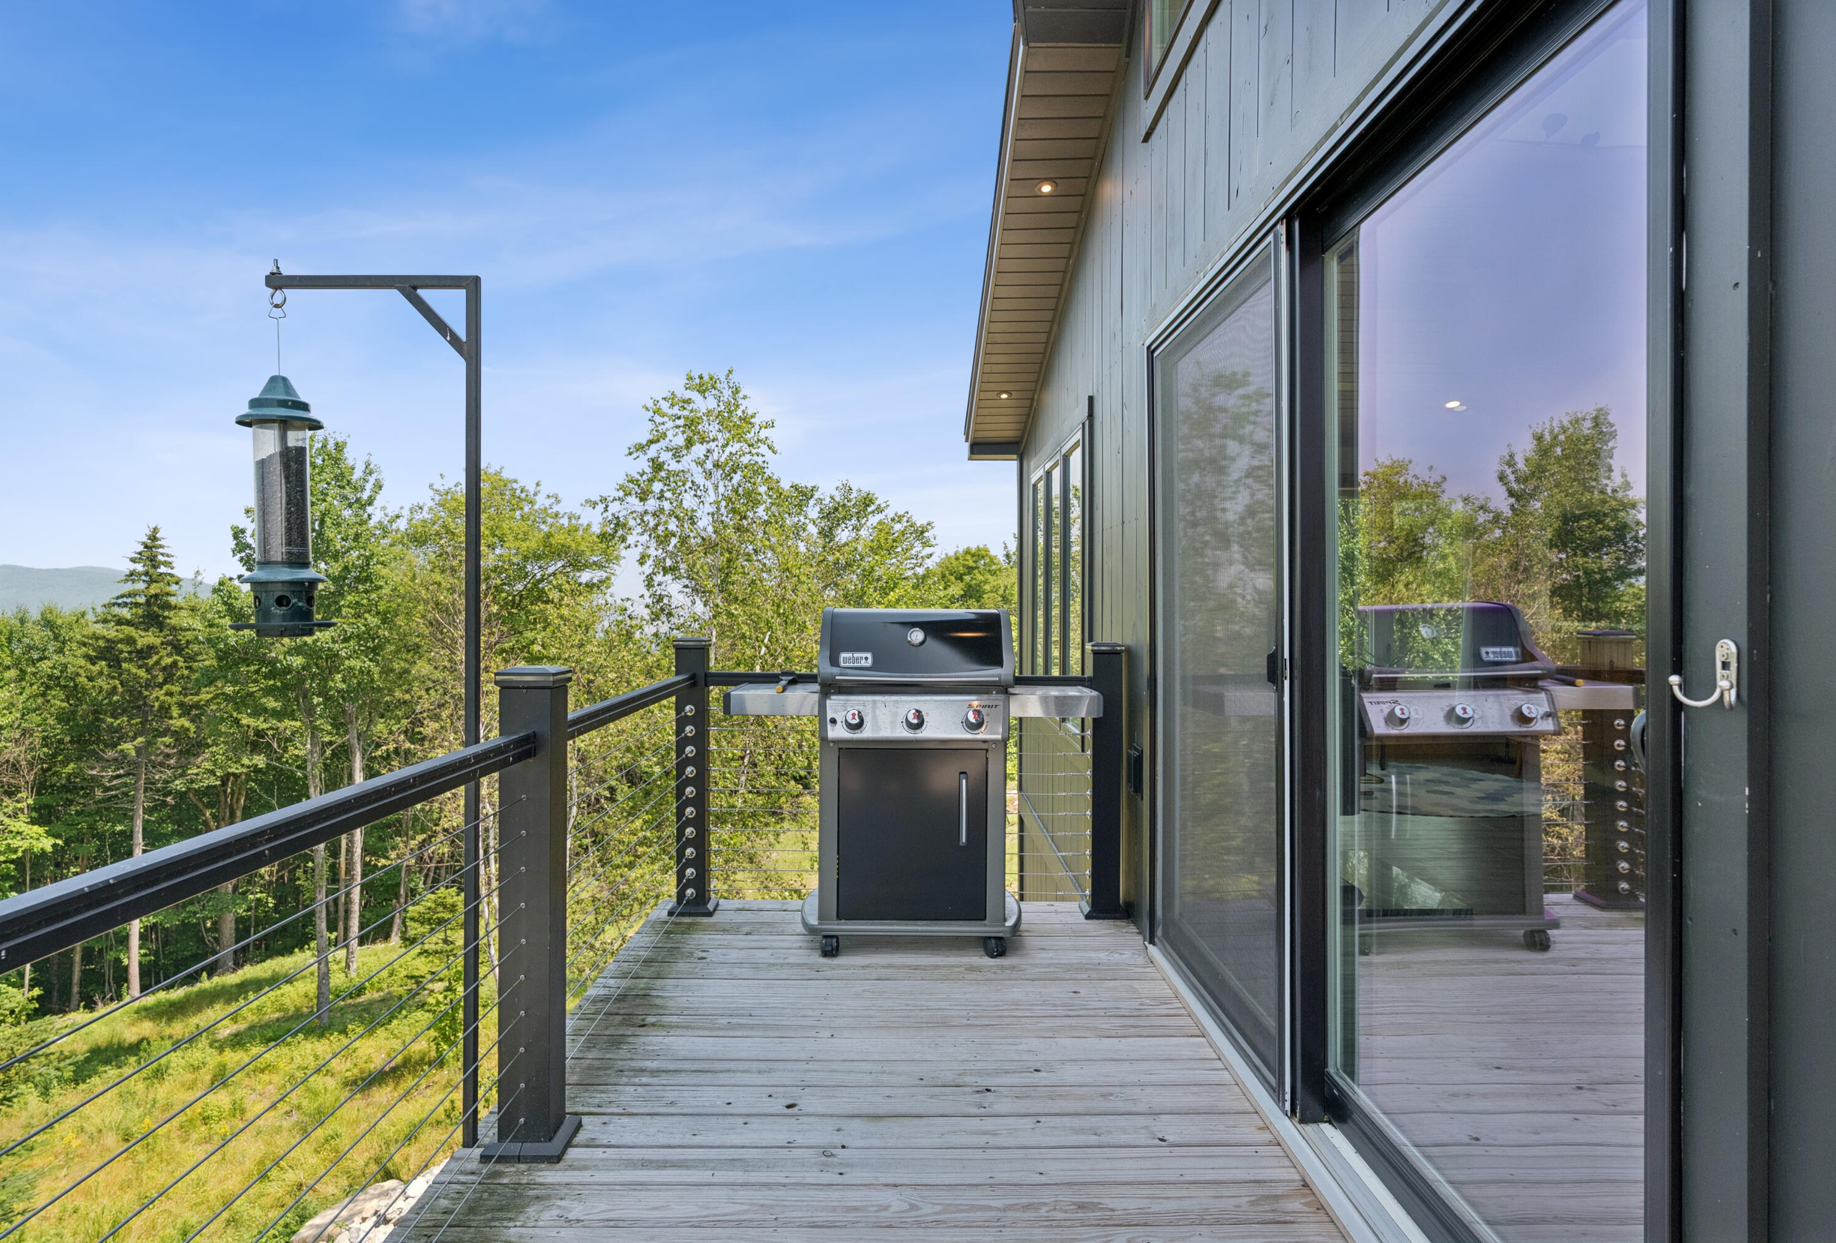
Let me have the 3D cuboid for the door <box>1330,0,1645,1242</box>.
[{"bbox_3d":[0.920,0.100,1.735,0.050,1.950,1.180,0,1,-1],"label":"door"}]

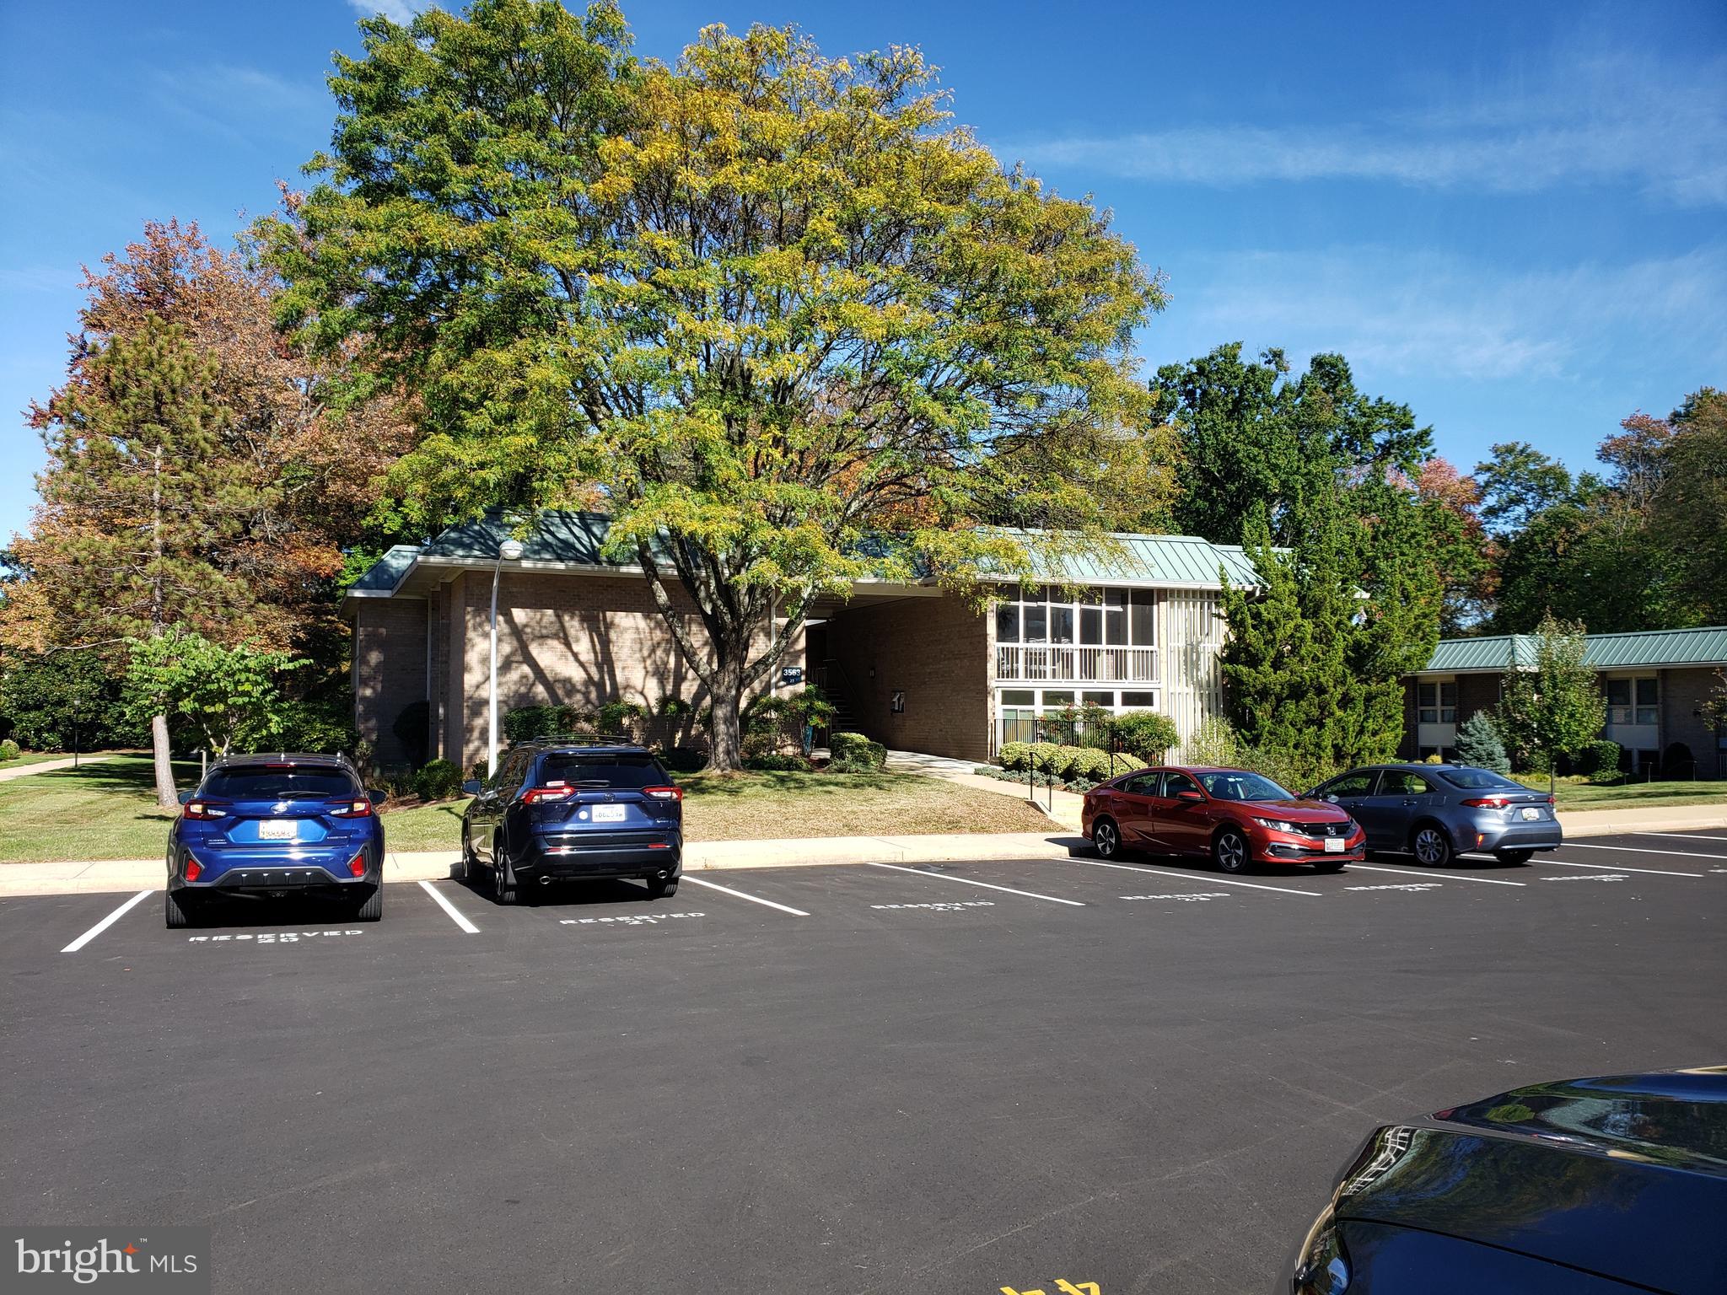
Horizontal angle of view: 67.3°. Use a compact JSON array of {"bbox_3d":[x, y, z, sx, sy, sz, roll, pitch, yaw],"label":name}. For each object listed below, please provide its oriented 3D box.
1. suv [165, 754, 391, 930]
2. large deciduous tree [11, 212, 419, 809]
[{"bbox_3d":[-5.940,1.864,13.295,1.830,1.600,4.480,1,-4,-23],"label":"suv"},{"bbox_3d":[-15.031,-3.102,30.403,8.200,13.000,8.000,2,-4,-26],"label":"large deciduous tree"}]

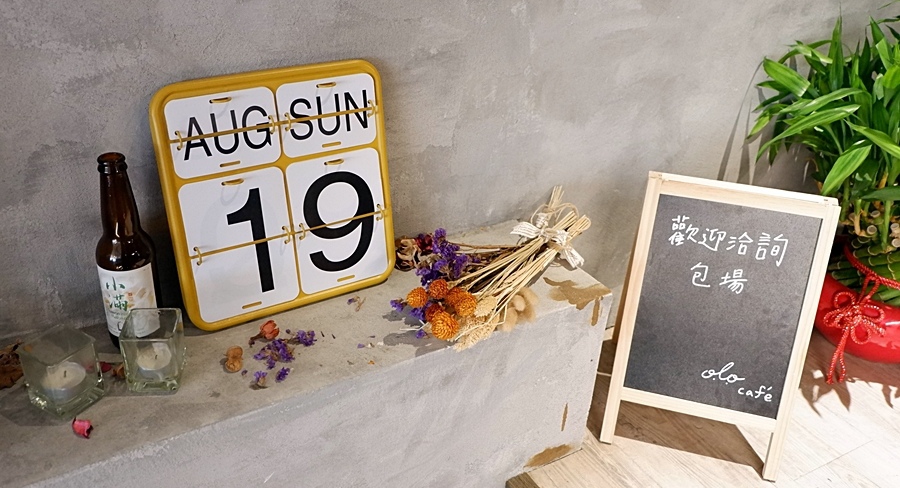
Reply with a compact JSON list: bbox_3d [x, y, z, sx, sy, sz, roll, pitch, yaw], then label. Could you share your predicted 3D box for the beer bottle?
[{"bbox_3d":[-0.365,0.013,0.761,0.061,0.230,0.061,-10,28,-25],"label":"beer bottle"}]

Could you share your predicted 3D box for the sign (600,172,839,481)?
[{"bbox_3d":[0.432,0.097,1.120,0.270,0.425,0.300,10,26,14],"label":"sign"}]

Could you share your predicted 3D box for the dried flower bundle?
[{"bbox_3d":[0.067,0.003,1.011,0.235,0.080,0.400,22,31,33],"label":"dried flower bundle"}]

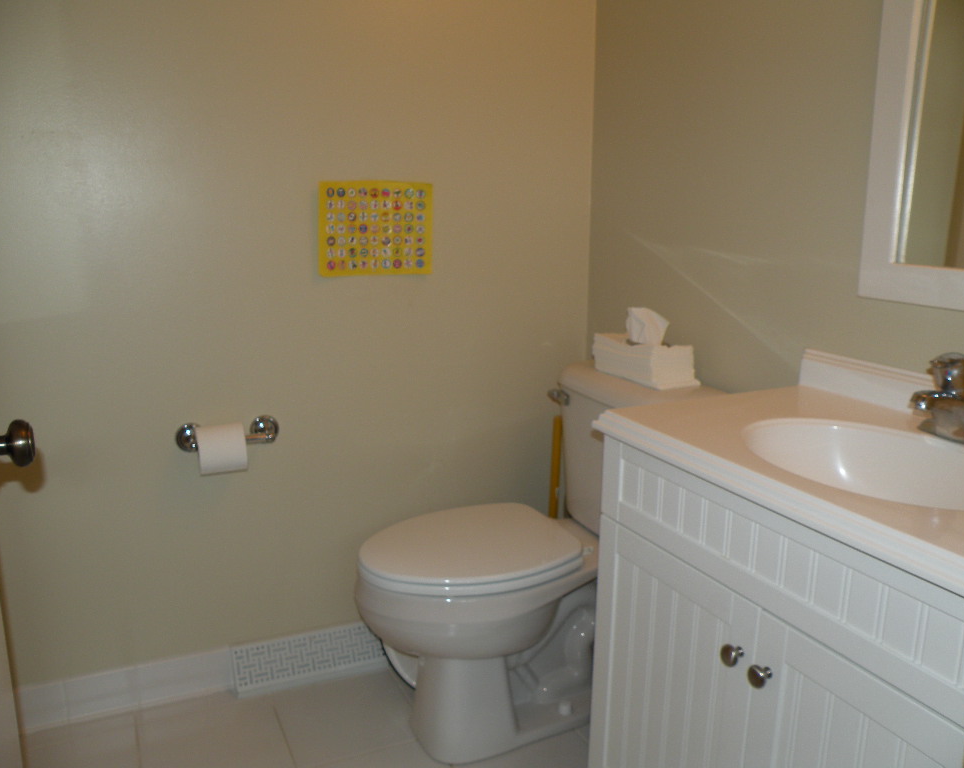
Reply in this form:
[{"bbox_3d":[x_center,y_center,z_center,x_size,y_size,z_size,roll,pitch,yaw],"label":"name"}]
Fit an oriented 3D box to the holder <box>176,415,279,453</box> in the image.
[{"bbox_3d":[-0.582,0.124,1.843,0.222,0.070,0.080,-5,12,-23],"label":"holder"}]

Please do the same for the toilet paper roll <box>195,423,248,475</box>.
[{"bbox_3d":[-0.590,0.148,1.816,0.102,0.104,0.104,-5,12,-23],"label":"toilet paper roll"}]

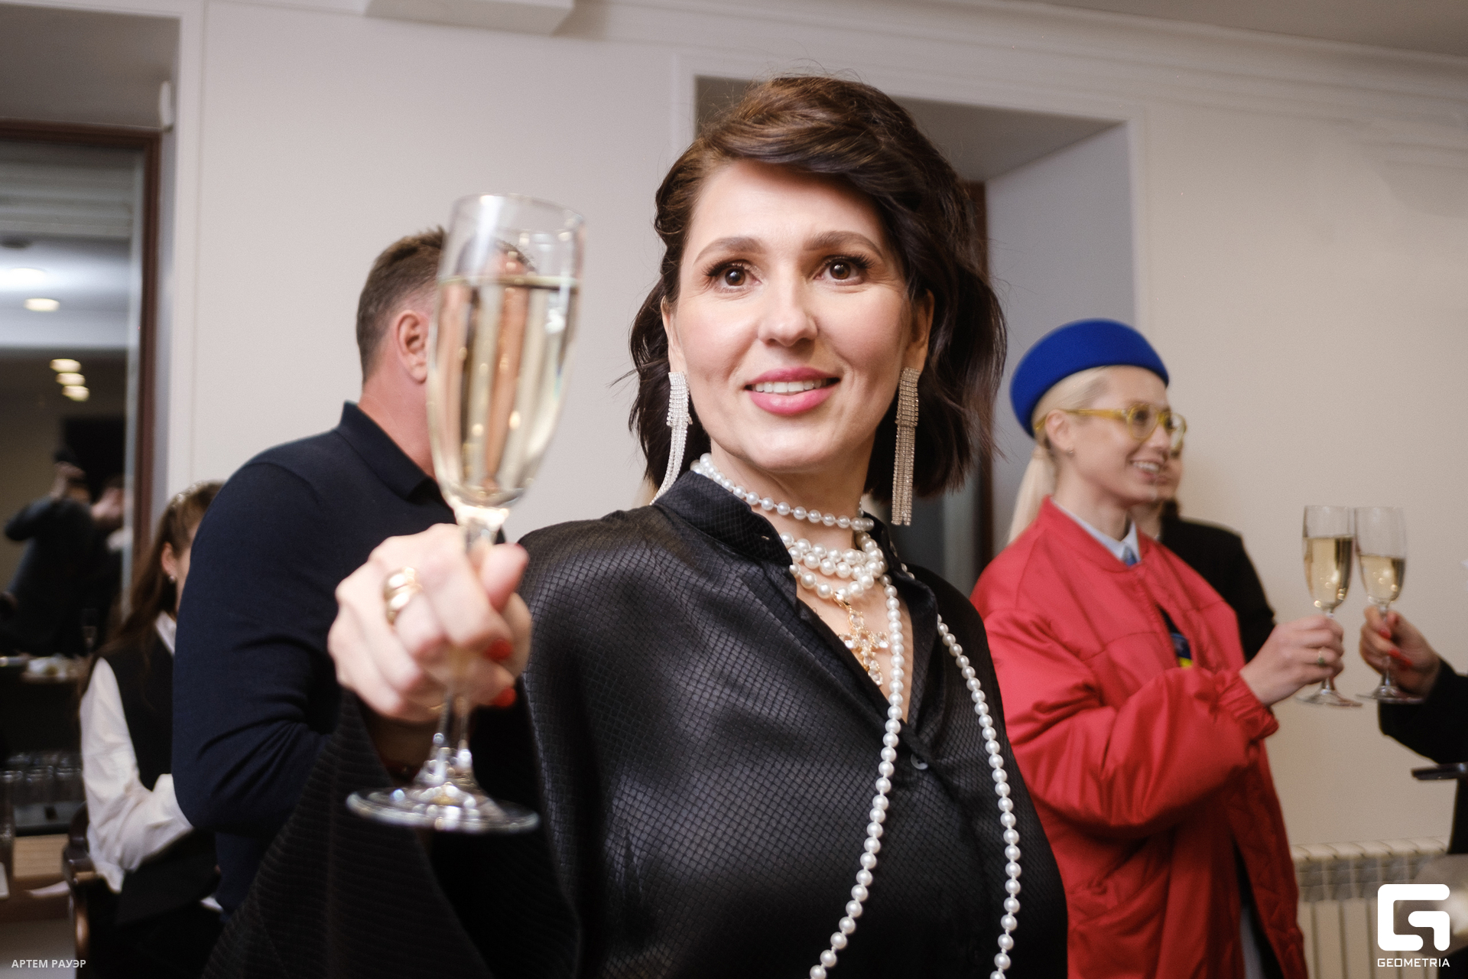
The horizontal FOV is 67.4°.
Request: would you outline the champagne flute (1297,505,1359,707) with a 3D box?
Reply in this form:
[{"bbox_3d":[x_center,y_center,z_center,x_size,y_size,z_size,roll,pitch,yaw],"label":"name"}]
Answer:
[{"bbox_3d":[0.666,0.128,1.230,0.065,0.216,0.065,3,-5,0],"label":"champagne flute"}]

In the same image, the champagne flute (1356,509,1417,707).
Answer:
[{"bbox_3d":[0.728,0.127,1.230,0.065,0.213,0.065,0,-5,0],"label":"champagne flute"}]

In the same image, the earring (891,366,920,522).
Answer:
[{"bbox_3d":[0.107,-0.027,0.680,0.015,0.098,0.007,6,-5,-20],"label":"earring"}]

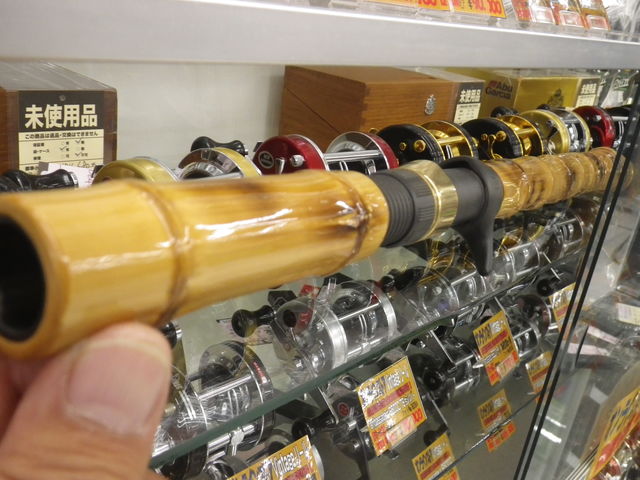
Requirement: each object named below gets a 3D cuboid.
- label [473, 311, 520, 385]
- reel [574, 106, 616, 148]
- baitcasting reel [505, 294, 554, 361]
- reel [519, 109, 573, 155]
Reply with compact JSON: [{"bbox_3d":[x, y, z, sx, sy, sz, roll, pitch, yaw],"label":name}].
[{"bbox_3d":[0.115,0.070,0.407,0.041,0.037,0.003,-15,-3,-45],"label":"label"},{"bbox_3d":[0.260,-0.097,0.596,0.058,0.058,0.080,26,28,37],"label":"reel"},{"bbox_3d":[0.220,0.089,0.658,0.056,0.056,0.076,26,28,37],"label":"baitcasting reel"},{"bbox_3d":[0.184,-0.075,0.505,0.058,0.058,0.077,26,28,37],"label":"reel"}]

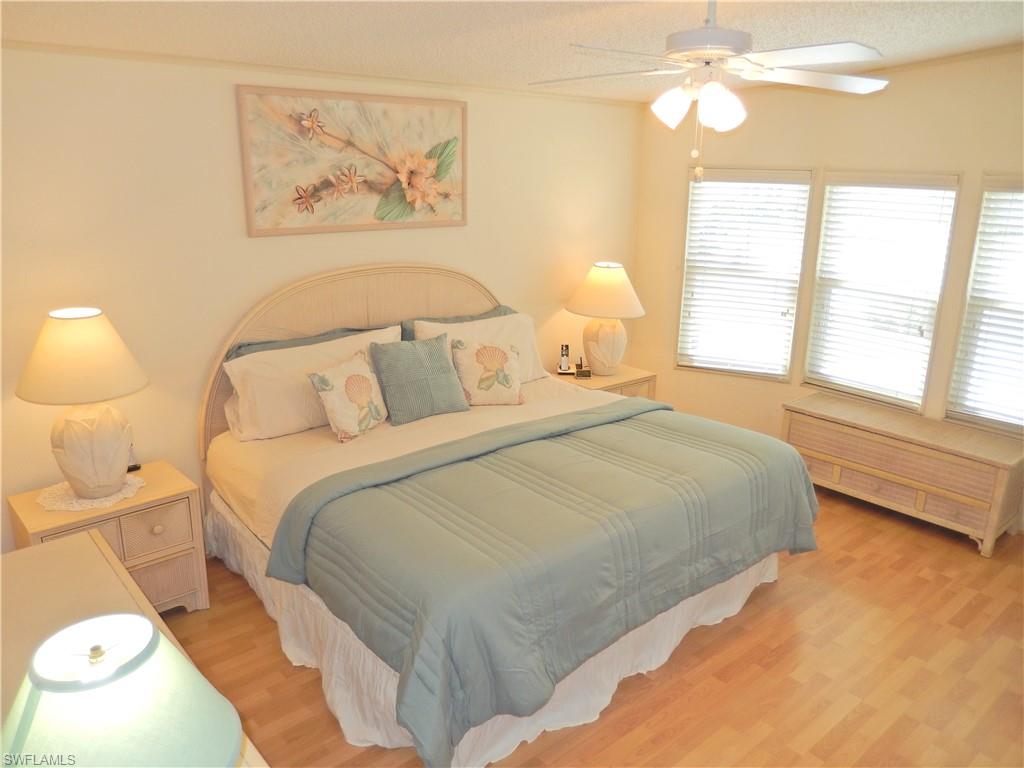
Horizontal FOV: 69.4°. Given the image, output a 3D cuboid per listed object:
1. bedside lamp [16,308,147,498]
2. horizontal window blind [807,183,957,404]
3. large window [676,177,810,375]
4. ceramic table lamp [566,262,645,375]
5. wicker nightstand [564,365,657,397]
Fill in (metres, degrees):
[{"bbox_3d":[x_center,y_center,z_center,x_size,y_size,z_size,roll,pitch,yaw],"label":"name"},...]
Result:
[{"bbox_3d":[-1.749,0.093,3.066,0.495,0.750,0.495,-14,22,-40],"label":"bedside lamp"},{"bbox_3d":[2.296,-0.601,4.702,0.060,1.355,0.794,-12,20,-35],"label":"horizontal window blind"},{"bbox_3d":[1.627,-0.774,5.272,0.805,1.434,0.090,8,18,25],"label":"large window"},{"bbox_3d":[0.617,-0.421,4.884,0.515,0.725,0.515,0,17,0],"label":"ceramic table lamp"},{"bbox_3d":[0.580,0.212,5.027,0.605,0.571,0.447,-14,22,-40],"label":"wicker nightstand"}]

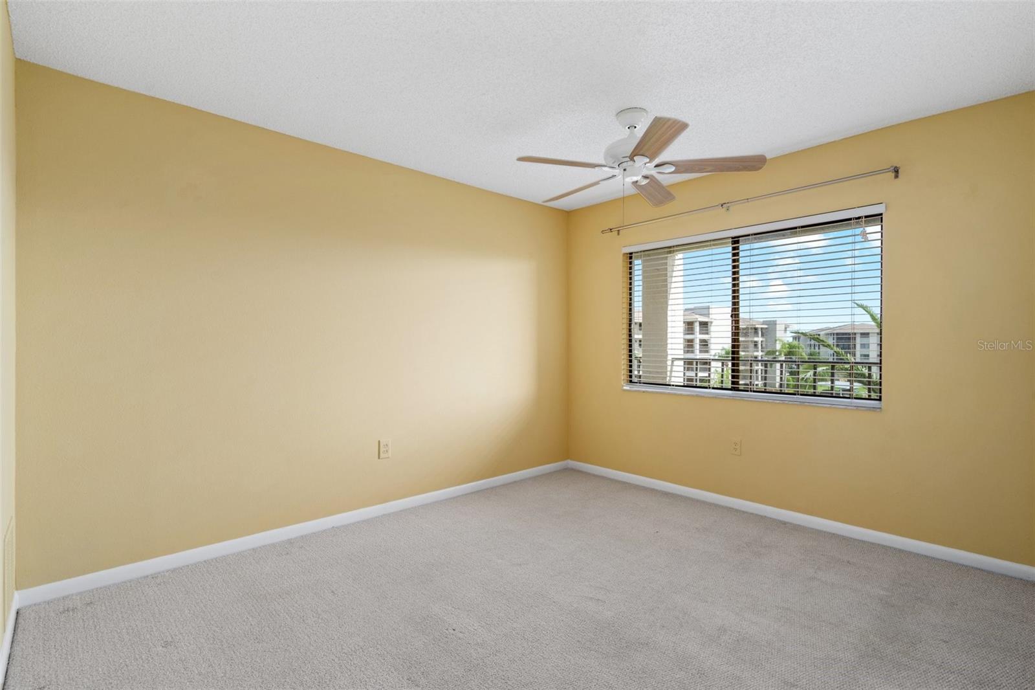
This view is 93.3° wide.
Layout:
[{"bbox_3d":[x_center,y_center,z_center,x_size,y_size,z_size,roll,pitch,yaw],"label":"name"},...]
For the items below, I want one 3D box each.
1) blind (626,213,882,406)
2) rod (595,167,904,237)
[{"bbox_3d":[1.543,-0.222,3.566,0.065,1.170,1.822,0,0,-43],"label":"blind"},{"bbox_3d":[1.469,-0.979,3.527,0.115,0.059,2.076,0,0,-43],"label":"rod"}]

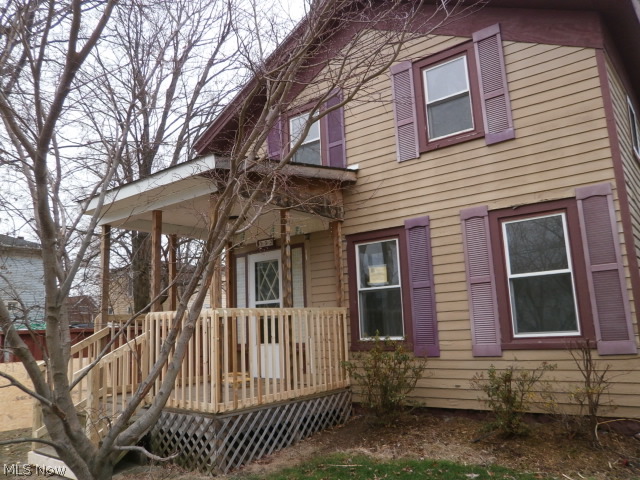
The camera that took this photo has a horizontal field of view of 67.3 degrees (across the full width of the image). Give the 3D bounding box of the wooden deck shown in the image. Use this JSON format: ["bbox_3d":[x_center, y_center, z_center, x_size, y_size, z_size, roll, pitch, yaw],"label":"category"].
[{"bbox_3d":[-1.556,1.780,6.465,2.650,1.579,3.176,-11,-13,37],"label":"wooden deck"}]

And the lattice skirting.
[{"bbox_3d":[-0.829,2.333,6.248,1.410,0.581,2.481,-11,-13,37],"label":"lattice skirting"}]

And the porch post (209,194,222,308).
[{"bbox_3d":[-1.149,0.654,5.382,0.095,2.360,0.095,-11,-13,37],"label":"porch post"}]

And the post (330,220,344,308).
[{"bbox_3d":[0.280,0.883,6.986,0.095,2.372,0.095,-11,-13,37],"label":"post"}]

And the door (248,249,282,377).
[{"bbox_3d":[-0.887,1.236,7.959,0.786,2.057,0.060,-10,-13,34],"label":"door"}]

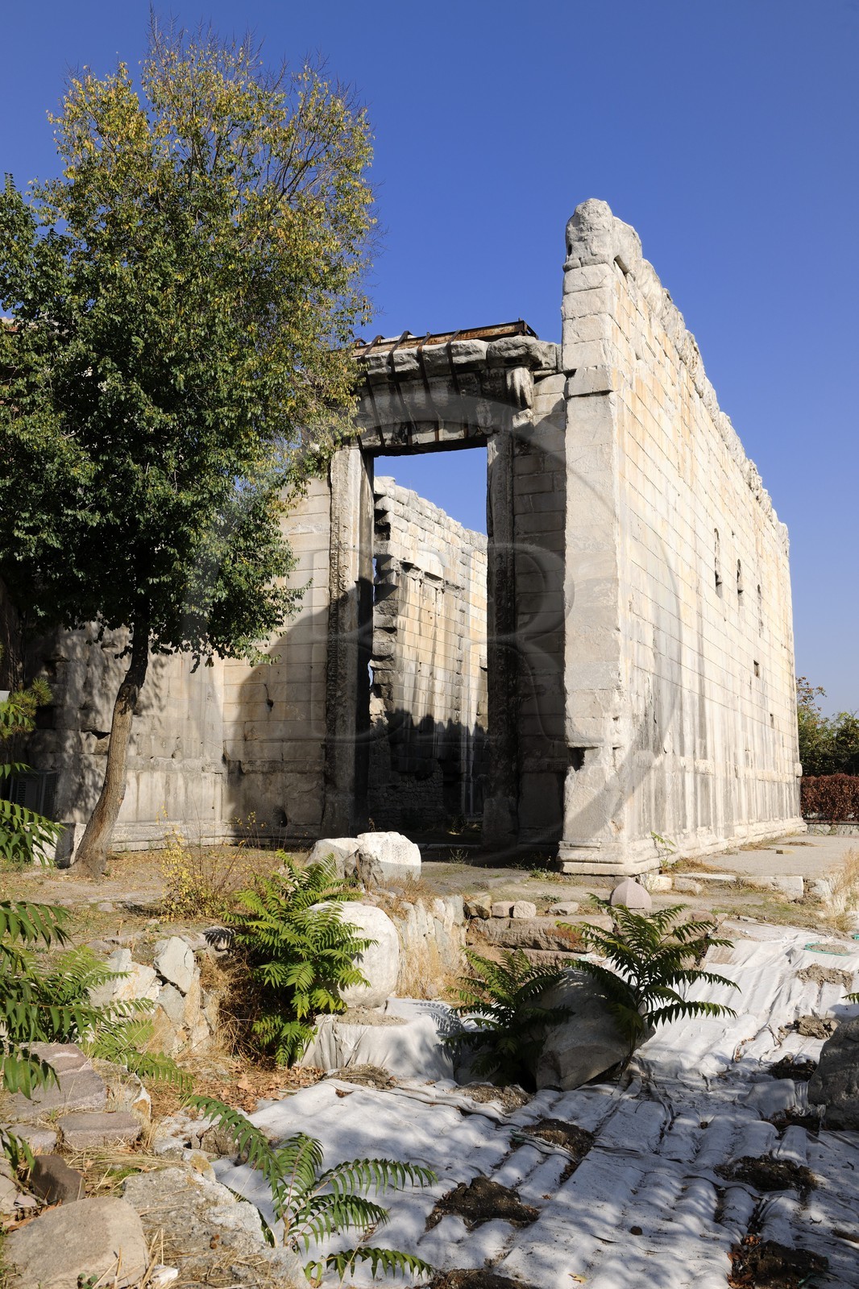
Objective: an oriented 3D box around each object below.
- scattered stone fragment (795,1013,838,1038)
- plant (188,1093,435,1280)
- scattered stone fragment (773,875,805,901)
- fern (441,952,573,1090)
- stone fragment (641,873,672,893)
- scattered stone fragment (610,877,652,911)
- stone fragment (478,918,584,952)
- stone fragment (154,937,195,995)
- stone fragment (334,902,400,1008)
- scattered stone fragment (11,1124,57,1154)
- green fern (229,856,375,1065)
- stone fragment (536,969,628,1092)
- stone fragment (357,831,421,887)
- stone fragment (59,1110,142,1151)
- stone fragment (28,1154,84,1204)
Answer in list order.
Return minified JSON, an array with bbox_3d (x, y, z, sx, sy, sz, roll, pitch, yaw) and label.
[{"bbox_3d":[3.857,3.814,11.431,0.460,0.180,0.350,0,-7,0],"label":"scattered stone fragment"},{"bbox_3d":[-0.560,2.552,5.450,1.080,0.620,0.850,1,-8,-5],"label":"plant"},{"bbox_3d":[5.898,3.992,18.800,0.500,0.400,0.420,-2,-8,17],"label":"scattered stone fragment"},{"bbox_3d":[0.694,3.258,10.000,1.050,1.080,0.950,0,-8,4],"label":"fern"},{"bbox_3d":[3.725,3.926,18.800,0.480,0.290,0.380,-1,-8,11],"label":"stone fragment"},{"bbox_3d":[2.587,3.230,14.723,0.540,0.420,0.540,0,-7,0],"label":"scattered stone fragment"},{"bbox_3d":[1.249,3.571,14.078,1.400,0.340,0.500,-3,-7,25],"label":"stone fragment"},{"bbox_3d":[-2.757,3.473,12.400,0.430,0.600,0.300,2,-8,-12],"label":"stone fragment"},{"bbox_3d":[-0.690,2.928,10.900,0.840,0.950,0.800,1,-8,-3],"label":"stone fragment"},{"bbox_3d":[-2.156,2.691,6.227,0.280,0.110,0.240,0,-7,0],"label":"scattered stone fragment"},{"bbox_3d":[-1.132,2.775,10.300,1.250,1.750,1.200,1,-8,-6],"label":"green fern"},{"bbox_3d":[1.506,3.657,10.846,1.050,0.980,0.850,2,-7,-20],"label":"stone fragment"},{"bbox_3d":[-0.578,3.013,16.100,0.905,0.739,0.700,1,-8,-2],"label":"stone fragment"},{"bbox_3d":[-1.724,2.535,6.000,0.400,0.130,0.300,2,-8,-15],"label":"stone fragment"},{"bbox_3d":[-1.800,2.582,5.535,0.260,0.190,0.200,2,-7,-15],"label":"stone fragment"}]

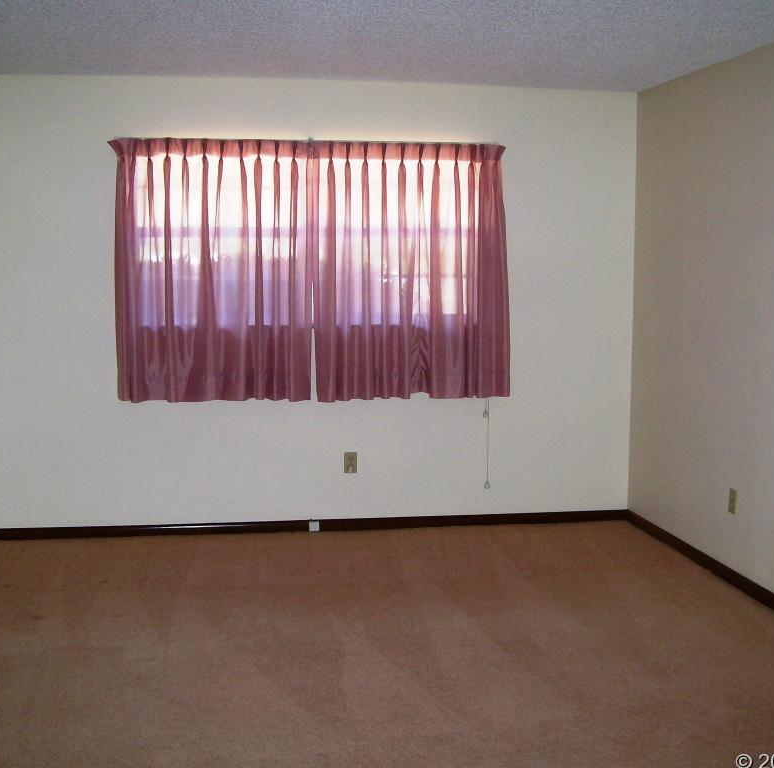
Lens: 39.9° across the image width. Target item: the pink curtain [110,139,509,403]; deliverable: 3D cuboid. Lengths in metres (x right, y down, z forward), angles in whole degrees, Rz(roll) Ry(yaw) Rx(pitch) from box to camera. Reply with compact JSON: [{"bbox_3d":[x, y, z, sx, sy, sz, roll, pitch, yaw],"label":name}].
[{"bbox_3d":[-0.365,-0.592,5.663,2.108,1.373,0.128,-1,7,-9],"label":"pink curtain"}]

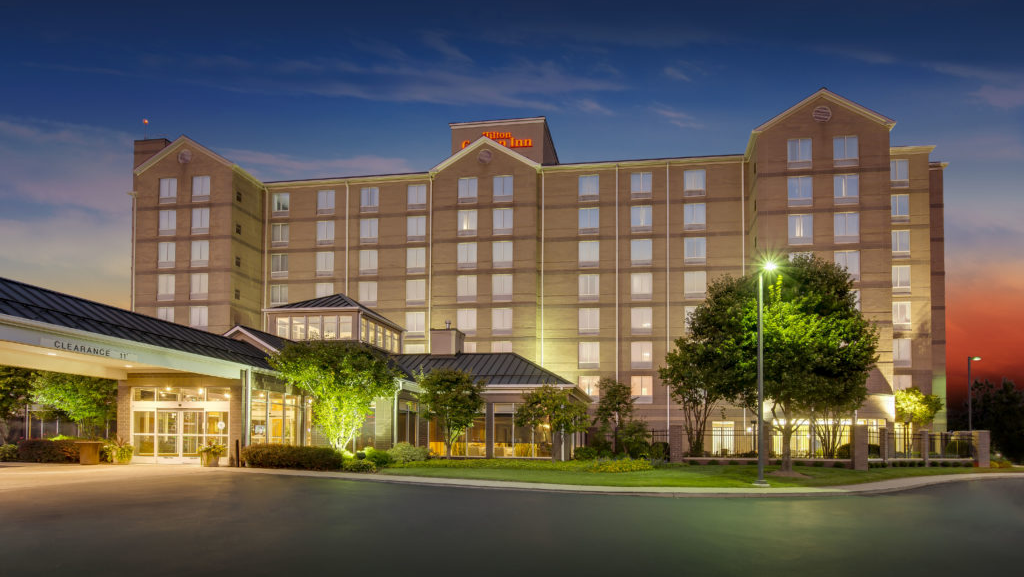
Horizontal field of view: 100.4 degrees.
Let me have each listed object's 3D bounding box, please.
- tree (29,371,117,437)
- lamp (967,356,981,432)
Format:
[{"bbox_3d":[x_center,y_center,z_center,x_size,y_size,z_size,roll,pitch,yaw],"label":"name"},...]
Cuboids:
[{"bbox_3d":[-19.320,5.331,18.800,3.000,3.900,3.000,0,-4,6],"label":"tree"},{"bbox_3d":[28.700,7.173,26.485,0.850,5.900,0.400,0,-2,3],"label":"lamp"}]

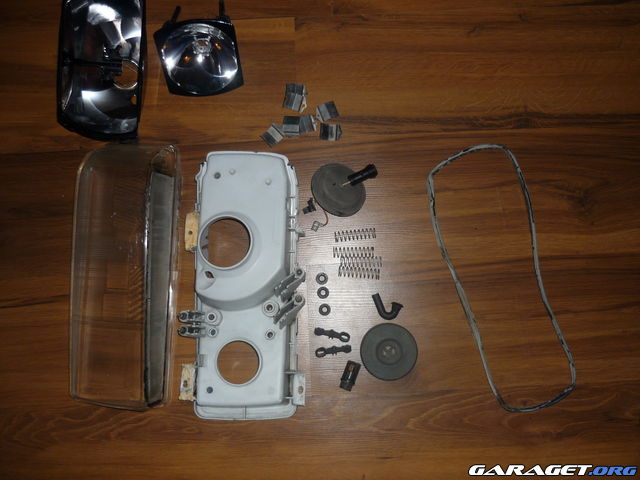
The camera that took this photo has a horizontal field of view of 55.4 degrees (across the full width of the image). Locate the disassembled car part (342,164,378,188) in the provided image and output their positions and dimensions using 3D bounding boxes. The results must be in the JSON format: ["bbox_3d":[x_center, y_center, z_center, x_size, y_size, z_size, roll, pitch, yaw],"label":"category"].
[{"bbox_3d":[0.060,-0.095,0.917,0.057,0.021,0.022,-27,86,0],"label":"disassembled car part"}]

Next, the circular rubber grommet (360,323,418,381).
[{"bbox_3d":[0.103,0.166,0.905,0.085,0.020,0.085,0,86,2],"label":"circular rubber grommet"}]

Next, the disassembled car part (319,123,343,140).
[{"bbox_3d":[0.018,-0.169,0.958,0.035,0.012,0.027,2,87,1],"label":"disassembled car part"}]

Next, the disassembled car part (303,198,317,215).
[{"bbox_3d":[-0.017,-0.051,0.929,0.019,0.010,0.021,-16,86,1],"label":"disassembled car part"}]

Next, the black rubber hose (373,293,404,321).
[{"bbox_3d":[0.102,0.100,0.912,0.038,0.015,0.045,-21,86,0],"label":"black rubber hose"}]

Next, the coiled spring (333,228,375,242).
[{"bbox_3d":[0.055,-0.007,0.947,0.064,0.015,0.015,-5,87,1],"label":"coiled spring"}]

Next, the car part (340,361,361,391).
[{"bbox_3d":[0.047,0.209,0.933,0.020,0.019,0.043,21,87,2],"label":"car part"}]

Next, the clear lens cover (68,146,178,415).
[{"bbox_3d":[-0.288,0.049,0.905,0.148,0.060,0.388,-1,86,2],"label":"clear lens cover"}]

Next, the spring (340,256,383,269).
[{"bbox_3d":[0.062,0.033,0.918,0.062,0.016,0.016,1,86,2],"label":"spring"}]

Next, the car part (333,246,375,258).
[{"bbox_3d":[0.051,0.019,0.919,0.062,0.016,0.016,-1,86,2],"label":"car part"}]

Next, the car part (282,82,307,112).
[{"bbox_3d":[-0.038,-0.224,0.961,0.034,0.014,0.044,5,87,1],"label":"car part"}]

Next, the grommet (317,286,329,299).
[{"bbox_3d":[0.005,0.083,0.947,0.019,0.006,0.019,0,87,1],"label":"grommet"}]

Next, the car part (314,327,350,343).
[{"bbox_3d":[0.020,0.146,0.942,0.057,0.010,0.016,9,87,2],"label":"car part"}]

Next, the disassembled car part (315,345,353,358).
[{"bbox_3d":[0.022,0.172,0.940,0.056,0.010,0.016,-8,87,1],"label":"disassembled car part"}]

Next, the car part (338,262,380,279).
[{"bbox_3d":[0.061,0.052,0.943,0.064,0.015,0.015,3,87,1],"label":"car part"}]

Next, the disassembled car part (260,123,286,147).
[{"bbox_3d":[-0.073,-0.161,0.938,0.031,0.011,0.026,-44,86,-2],"label":"disassembled car part"}]

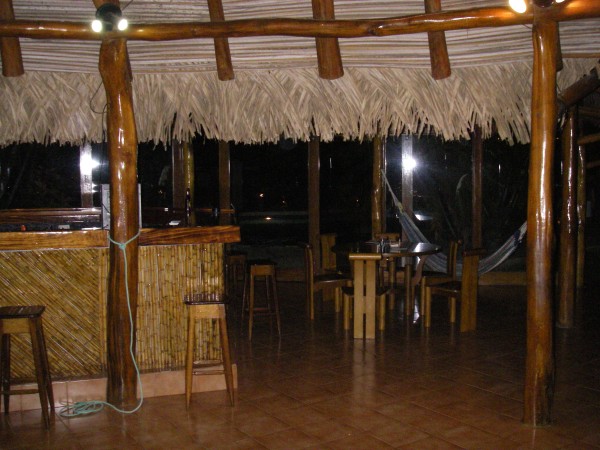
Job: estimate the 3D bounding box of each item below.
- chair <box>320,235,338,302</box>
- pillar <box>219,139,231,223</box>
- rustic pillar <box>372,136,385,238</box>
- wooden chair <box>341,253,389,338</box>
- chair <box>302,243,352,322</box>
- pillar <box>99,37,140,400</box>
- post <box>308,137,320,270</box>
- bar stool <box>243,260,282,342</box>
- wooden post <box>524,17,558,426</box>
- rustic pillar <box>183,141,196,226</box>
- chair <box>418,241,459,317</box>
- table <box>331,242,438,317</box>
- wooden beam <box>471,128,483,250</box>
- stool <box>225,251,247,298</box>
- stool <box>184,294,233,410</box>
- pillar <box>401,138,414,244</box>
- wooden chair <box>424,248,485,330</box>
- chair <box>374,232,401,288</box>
[{"bbox_3d":[0.570,0.579,8.613,0.470,0.880,0.470,-4,5,-44],"label":"chair"},{"bbox_3d":[-1.207,-0.365,10.573,0.160,2.450,0.150,0,4,9],"label":"pillar"},{"bbox_3d":[1.172,-0.351,10.026,0.180,2.450,0.170,0,4,9],"label":"rustic pillar"},{"bbox_3d":[0.670,0.684,6.707,0.460,0.850,0.490,0,5,6],"label":"wooden chair"},{"bbox_3d":[0.335,0.625,7.465,0.490,0.845,0.460,-2,5,-24],"label":"chair"},{"bbox_3d":[-1.280,-0.009,4.685,0.250,2.560,0.240,0,5,0],"label":"pillar"},{"bbox_3d":[0.230,-0.362,10.337,0.160,2.450,0.150,0,4,9],"label":"post"},{"bbox_3d":[-0.370,0.754,6.623,0.350,0.725,0.360,-1,5,-16],"label":"bar stool"},{"bbox_3d":[1.545,-0.001,4.216,0.200,2.570,0.180,1,4,20],"label":"wooden post"},{"bbox_3d":[-1.335,-0.149,8.014,0.150,2.300,0.150,0,5,0],"label":"rustic pillar"},{"bbox_3d":[1.655,0.620,7.885,0.470,0.870,0.470,-1,4,-13],"label":"chair"},{"bbox_3d":[1.025,0.646,7.738,1.240,0.760,1.240,0,5,0],"label":"table"},{"bbox_3d":[2.675,-0.359,9.935,0.160,2.450,0.150,0,4,9],"label":"wooden beam"},{"bbox_3d":[-0.735,0.684,7.480,0.350,0.725,0.350,-1,5,-17],"label":"stool"},{"bbox_3d":[-0.635,0.897,4.798,0.360,0.735,0.370,0,5,-6],"label":"stool"},{"bbox_3d":[1.656,-0.360,10.102,0.160,2.450,0.150,0,4,9],"label":"pillar"},{"bbox_3d":[1.671,0.673,7.037,0.470,0.870,0.470,-3,4,-33],"label":"wooden chair"},{"bbox_3d":[1.130,0.546,8.442,0.460,0.845,0.490,1,5,7],"label":"chair"}]

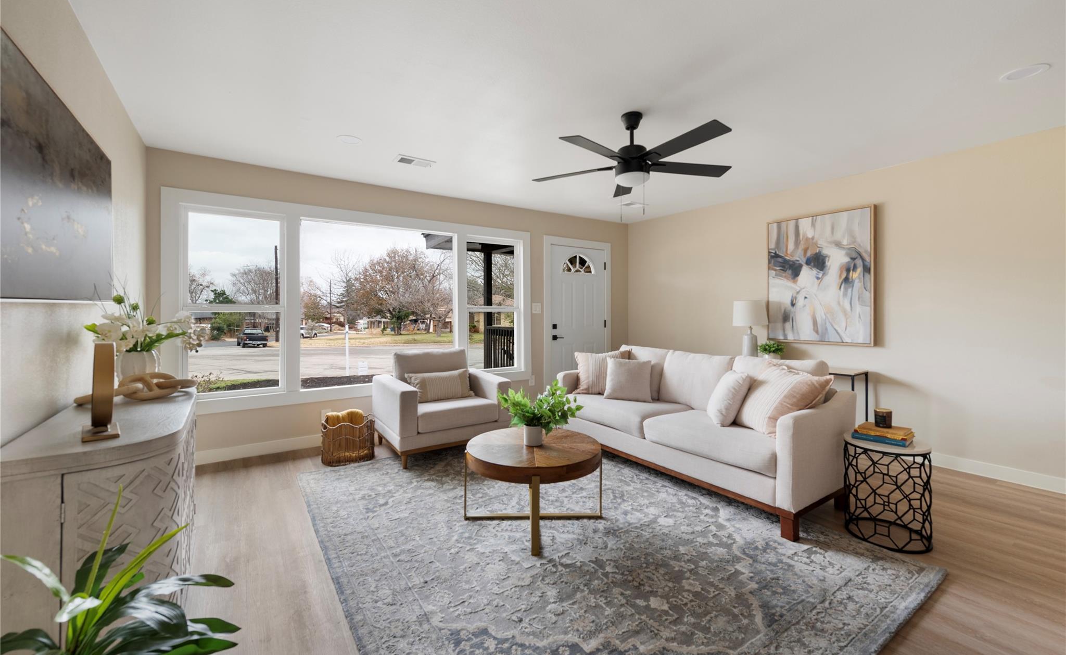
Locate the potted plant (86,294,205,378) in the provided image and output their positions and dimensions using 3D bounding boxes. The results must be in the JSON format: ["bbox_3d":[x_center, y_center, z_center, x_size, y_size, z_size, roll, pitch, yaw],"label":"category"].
[{"bbox_3d":[-1.761,0.076,2.045,0.410,0.470,0.390,-1,2,-34],"label":"potted plant"}]

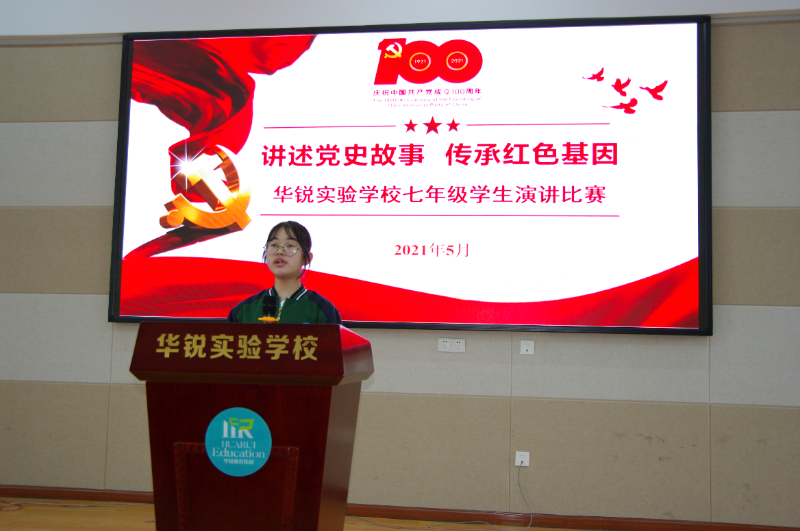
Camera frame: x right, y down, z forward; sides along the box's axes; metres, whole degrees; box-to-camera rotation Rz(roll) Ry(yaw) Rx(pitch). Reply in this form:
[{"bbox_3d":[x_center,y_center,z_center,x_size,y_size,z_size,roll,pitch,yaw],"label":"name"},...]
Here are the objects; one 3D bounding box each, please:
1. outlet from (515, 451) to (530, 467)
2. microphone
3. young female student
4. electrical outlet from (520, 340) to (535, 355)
[{"bbox_3d":[0.763,1.203,4.961,0.086,0.086,0.012,1,-4,8],"label":"outlet"},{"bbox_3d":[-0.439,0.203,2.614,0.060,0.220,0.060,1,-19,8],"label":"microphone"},{"bbox_3d":[-0.435,0.629,2.919,0.450,1.595,0.300,1,-4,5],"label":"young female student"},{"bbox_3d":[0.801,0.516,5.009,0.086,0.086,0.012,1,-4,8],"label":"electrical outlet"}]

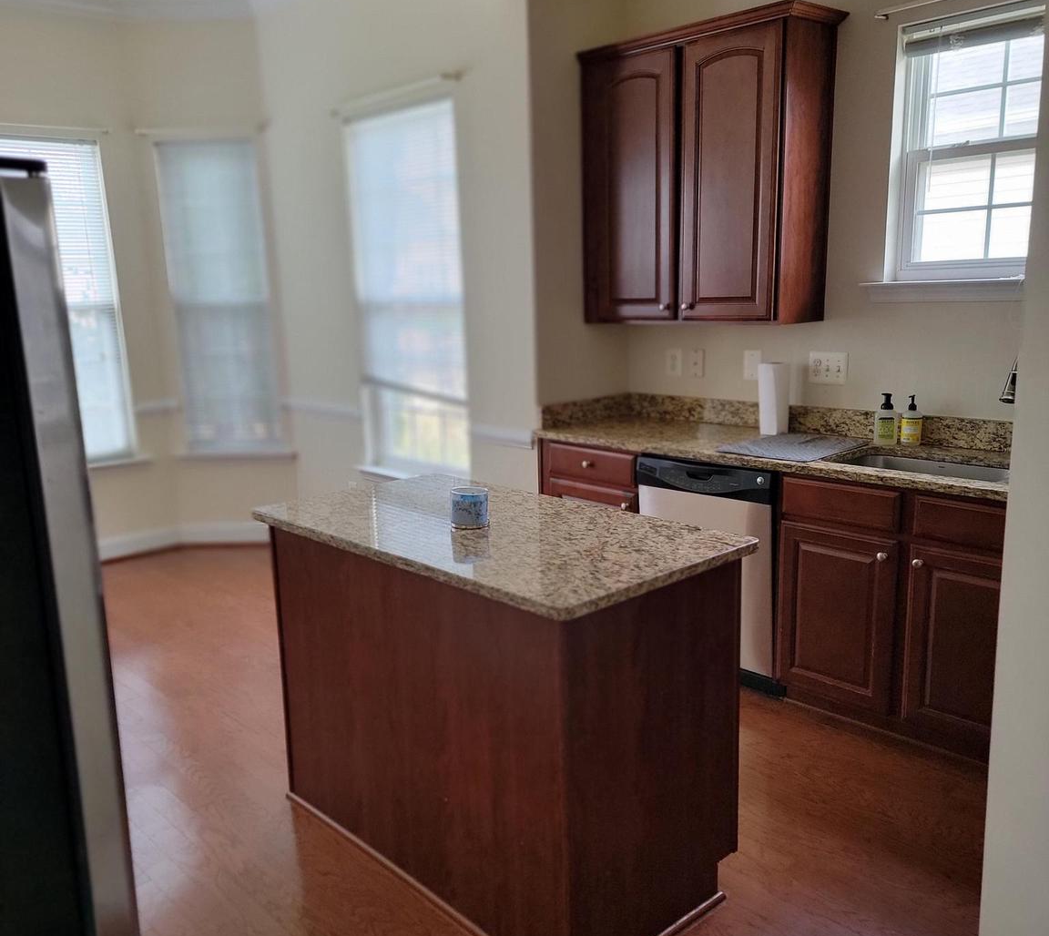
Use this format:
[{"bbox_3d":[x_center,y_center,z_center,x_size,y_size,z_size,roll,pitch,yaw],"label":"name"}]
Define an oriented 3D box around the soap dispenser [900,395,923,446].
[{"bbox_3d":[1.398,-0.171,3.500,0.063,0.180,0.068,-12,15,-41],"label":"soap dispenser"}]

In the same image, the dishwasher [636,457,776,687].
[{"bbox_3d":[0.880,0.355,3.802,0.625,0.840,0.612,-12,15,-41],"label":"dishwasher"}]

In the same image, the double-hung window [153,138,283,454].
[{"bbox_3d":[-1.790,-0.984,5.735,0.600,1.820,0.100,-1,11,3],"label":"double-hung window"}]

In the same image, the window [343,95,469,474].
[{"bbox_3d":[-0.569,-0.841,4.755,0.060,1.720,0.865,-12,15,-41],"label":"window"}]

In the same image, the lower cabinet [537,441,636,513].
[{"bbox_3d":[0.490,0.285,4.245,0.630,0.856,0.573,-12,15,-41],"label":"lower cabinet"}]

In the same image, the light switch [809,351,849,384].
[{"bbox_3d":[1.186,-0.387,3.786,0.012,0.119,0.163,-12,15,-41],"label":"light switch"}]

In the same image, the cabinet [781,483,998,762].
[{"bbox_3d":[1.411,0.444,3.259,0.630,0.856,0.911,-12,15,-41],"label":"cabinet"}]

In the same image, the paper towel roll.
[{"bbox_3d":[1.004,-0.283,3.888,0.118,0.280,0.118,-2,11,0],"label":"paper towel roll"}]

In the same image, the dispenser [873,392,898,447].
[{"bbox_3d":[1.326,-0.185,3.554,0.065,0.192,0.070,-12,15,-41],"label":"dispenser"}]

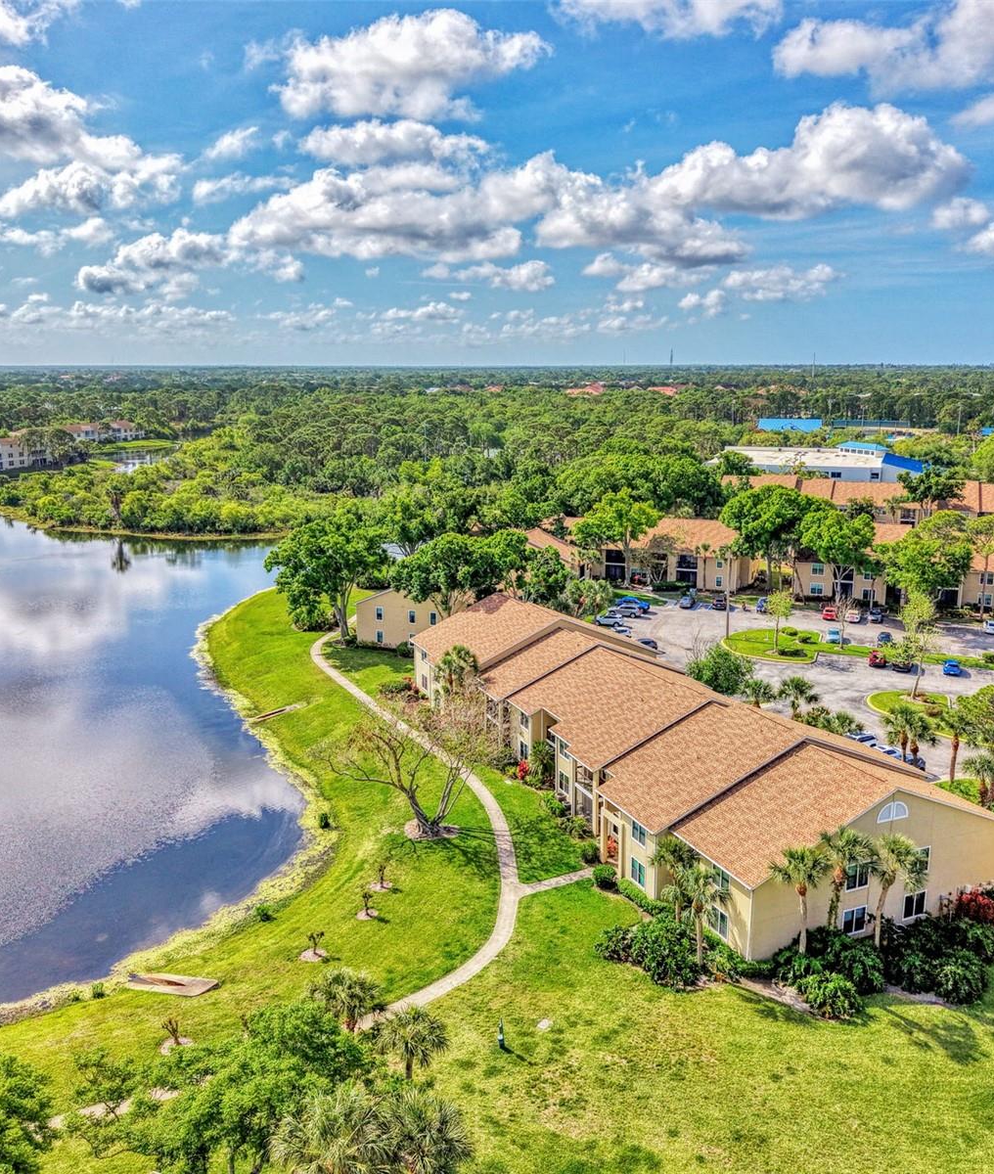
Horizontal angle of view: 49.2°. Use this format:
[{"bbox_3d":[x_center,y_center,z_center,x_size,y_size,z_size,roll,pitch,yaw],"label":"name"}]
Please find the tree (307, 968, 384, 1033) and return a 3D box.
[{"bbox_3d":[-7.390,21.080,53.230,3.820,5.270,3.820,0,12,0],"label":"tree"}]

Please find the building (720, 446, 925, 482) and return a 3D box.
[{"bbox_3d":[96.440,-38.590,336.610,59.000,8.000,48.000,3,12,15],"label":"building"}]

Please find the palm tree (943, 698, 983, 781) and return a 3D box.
[{"bbox_3d":[37.800,12.680,89.080,3.240,7.280,3.240,0,12,0],"label":"palm tree"}]

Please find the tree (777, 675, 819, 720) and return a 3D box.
[{"bbox_3d":[28.370,11.490,102.830,3.790,6.170,3.790,3,12,16],"label":"tree"}]

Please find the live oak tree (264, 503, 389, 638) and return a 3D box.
[{"bbox_3d":[-20.970,-1.610,134.920,15.850,16.800,15.850,0,12,0],"label":"live oak tree"}]

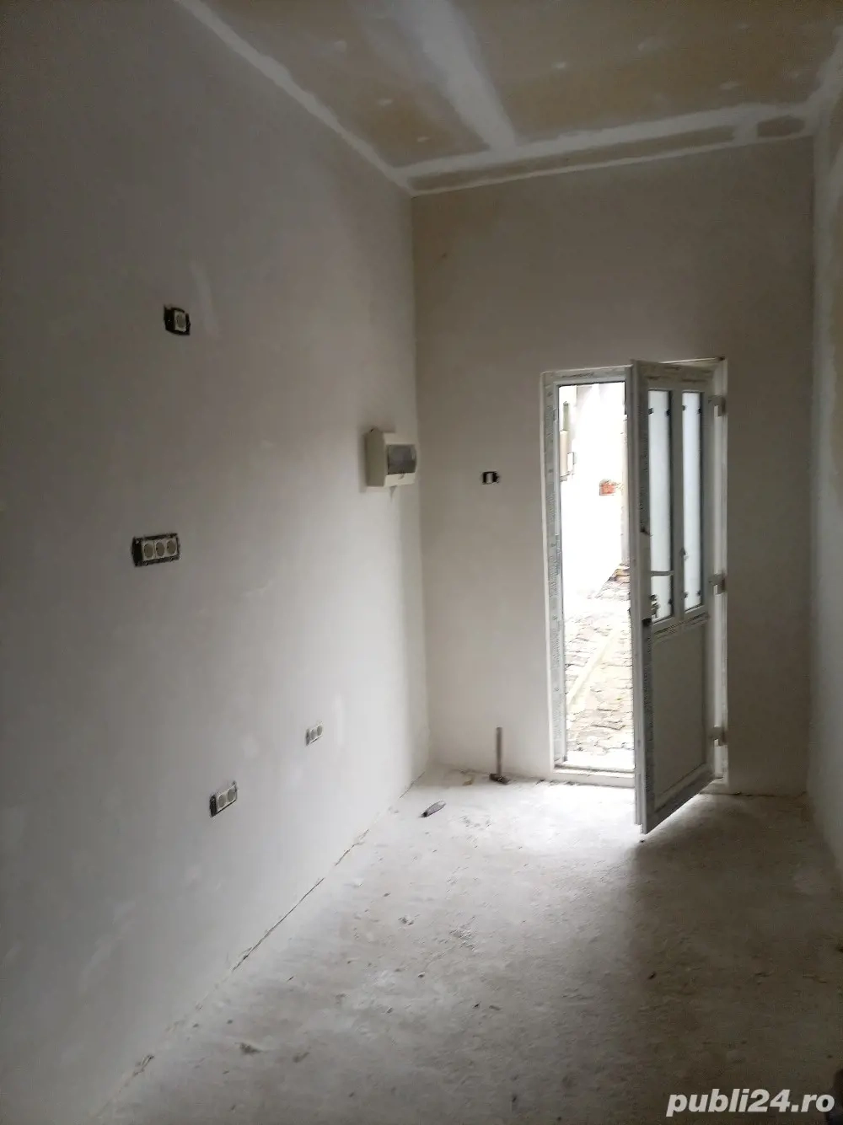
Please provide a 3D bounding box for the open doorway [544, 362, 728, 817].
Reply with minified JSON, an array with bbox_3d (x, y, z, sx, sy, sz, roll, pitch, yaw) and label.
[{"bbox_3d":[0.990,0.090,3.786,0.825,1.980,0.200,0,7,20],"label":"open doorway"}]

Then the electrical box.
[{"bbox_3d":[-0.133,-0.455,3.610,0.099,0.224,0.338,0,7,20],"label":"electrical box"}]

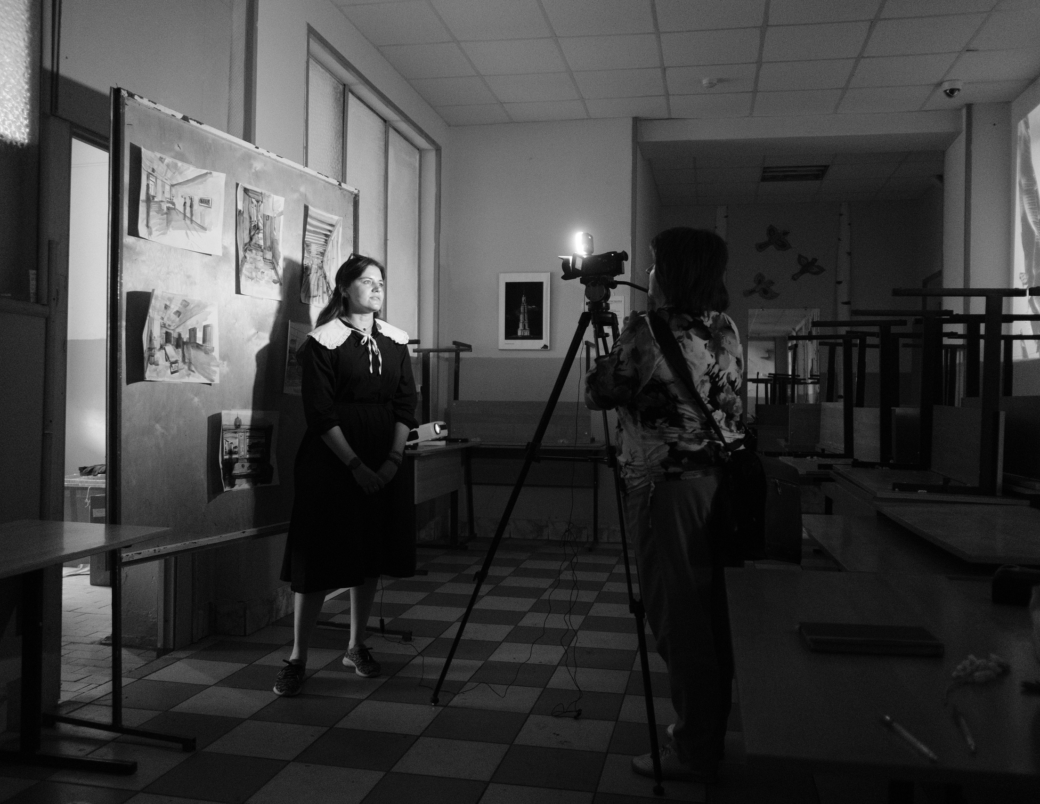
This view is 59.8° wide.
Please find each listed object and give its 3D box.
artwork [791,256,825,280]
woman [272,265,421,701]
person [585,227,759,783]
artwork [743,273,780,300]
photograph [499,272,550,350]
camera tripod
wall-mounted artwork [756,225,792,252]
[{"bbox_3d":[3.097,-1.439,9.699,0.350,0.263,0.020,1,0,12],"label":"artwork"},{"bbox_3d":[-0.669,0.244,3.460,0.500,1.630,0.410,1,0,-30],"label":"woman"},{"bbox_3d":[0.486,0.275,2.780,0.450,1.620,0.490,1,0,37],"label":"person"},{"bbox_3d":[2.614,-1.255,9.800,0.385,0.295,0.020,1,0,12],"label":"artwork"},{"bbox_3d":[0.041,-0.717,7.137,0.408,0.607,0.025,1,0,12],"label":"photograph"},{"bbox_3d":[0.126,0.340,3.087,0.870,1.475,0.990,1,0,19],"label":"camera tripod"},{"bbox_3d":[2.744,-1.760,9.775,0.374,0.295,0.020,1,0,12],"label":"wall-mounted artwork"}]

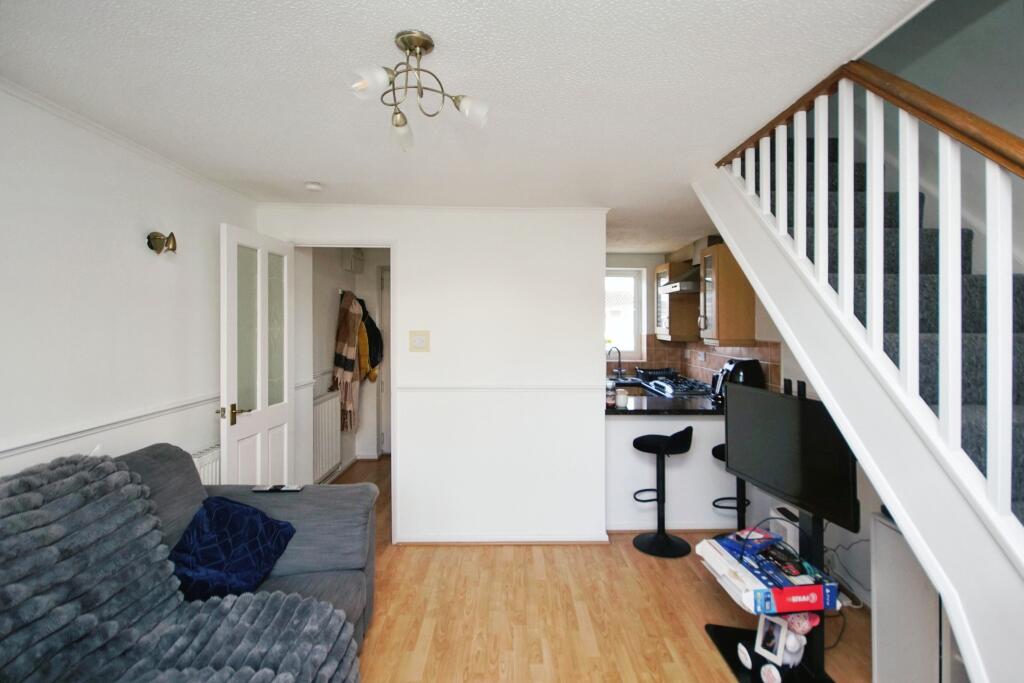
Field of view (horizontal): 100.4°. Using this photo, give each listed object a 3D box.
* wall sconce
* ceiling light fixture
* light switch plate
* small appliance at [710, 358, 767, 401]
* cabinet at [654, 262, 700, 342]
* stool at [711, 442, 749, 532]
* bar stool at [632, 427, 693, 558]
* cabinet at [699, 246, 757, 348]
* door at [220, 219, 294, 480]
[{"bbox_3d":[-1.684,-0.476,2.050,0.095,0.105,0.120,0,1,-1],"label":"wall sconce"},{"bbox_3d":[-0.249,-0.742,1.220,0.380,0.235,0.370,0,1,-1],"label":"ceiling light fixture"},{"bbox_3d":[-0.630,0.000,2.920,0.143,0.146,0.018,0,1,-1],"label":"light switch plate"},{"bbox_3d":[1.629,0.300,3.080,0.330,0.330,0.270,0,1,-6],"label":"small appliance"},{"bbox_3d":[1.633,-0.378,4.230,0.300,0.755,0.380,0,1,-1],"label":"cabinet"},{"bbox_3d":[1.581,1.014,2.940,0.400,0.760,0.420,-1,2,-43],"label":"stool"},{"bbox_3d":[1.036,0.989,2.930,0.420,0.800,0.400,0,1,5],"label":"bar stool"},{"bbox_3d":[1.651,-0.346,3.295,0.300,0.760,0.310,0,1,-1],"label":"cabinet"},{"bbox_3d":[-1.508,0.385,2.570,0.040,2.030,0.670,0,1,1],"label":"door"}]

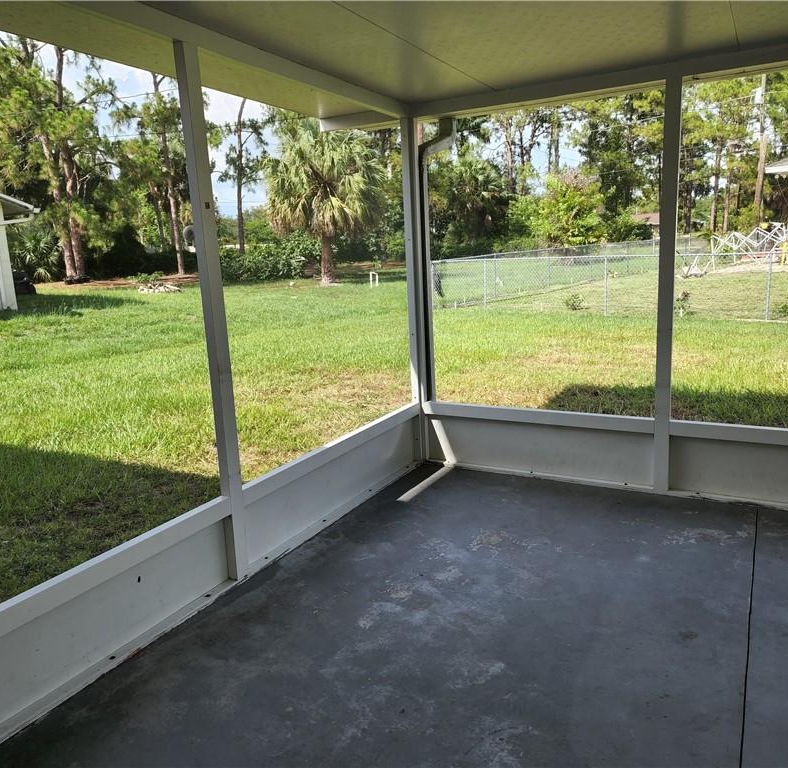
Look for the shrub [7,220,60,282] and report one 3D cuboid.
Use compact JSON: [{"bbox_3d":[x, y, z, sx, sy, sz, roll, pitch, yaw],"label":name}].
[{"bbox_3d":[-16.757,-6.068,31.279,2.850,2.853,2.800,-9,13,-27],"label":"shrub"}]

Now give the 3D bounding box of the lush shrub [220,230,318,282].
[{"bbox_3d":[-5.573,-5.617,29.973,4.493,2.256,2.600,-5,12,-10],"label":"lush shrub"}]

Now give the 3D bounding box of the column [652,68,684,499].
[{"bbox_3d":[1.472,-0.481,3.665,0.076,2.220,0.060,4,14,29],"label":"column"}]

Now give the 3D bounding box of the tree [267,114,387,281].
[{"bbox_3d":[-2.826,-7.482,27.667,4.733,6.769,4.600,-4,12,-5],"label":"tree"}]

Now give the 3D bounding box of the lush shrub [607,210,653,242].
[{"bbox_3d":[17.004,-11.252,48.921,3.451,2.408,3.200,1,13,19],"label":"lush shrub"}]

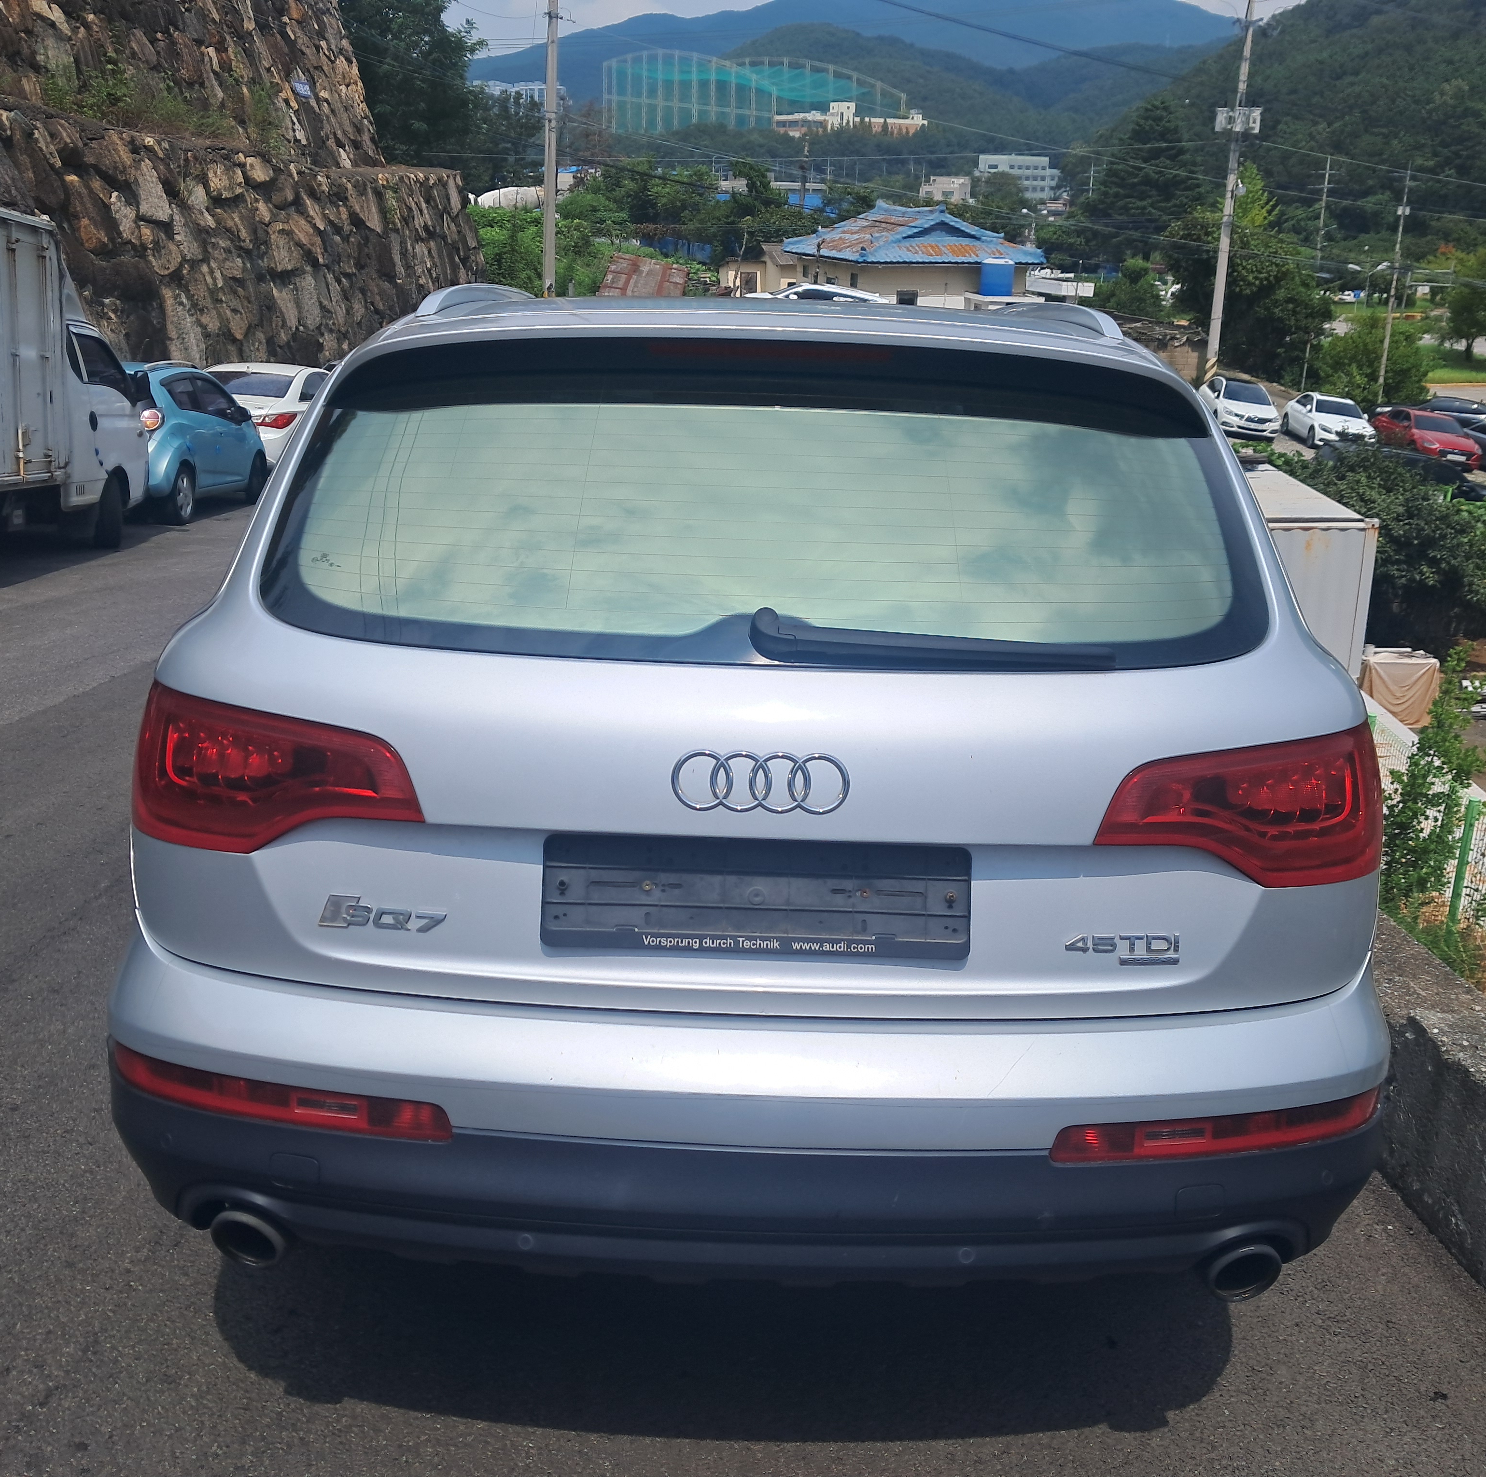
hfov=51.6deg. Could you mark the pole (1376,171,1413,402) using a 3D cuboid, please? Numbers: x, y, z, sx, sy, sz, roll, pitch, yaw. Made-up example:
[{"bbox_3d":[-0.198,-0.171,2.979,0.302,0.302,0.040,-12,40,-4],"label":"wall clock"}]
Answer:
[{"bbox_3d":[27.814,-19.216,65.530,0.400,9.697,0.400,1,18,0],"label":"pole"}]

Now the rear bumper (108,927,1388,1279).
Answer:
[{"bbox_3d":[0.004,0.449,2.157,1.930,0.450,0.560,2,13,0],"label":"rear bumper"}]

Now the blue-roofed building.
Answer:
[{"bbox_3d":[6.832,-19.298,63.224,7.766,5.118,8.870,-4,19,-17],"label":"blue-roofed building"}]

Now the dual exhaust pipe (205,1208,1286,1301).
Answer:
[{"bbox_3d":[0.008,0.700,2.183,1.490,0.095,0.160,2,13,0],"label":"dual exhaust pipe"}]

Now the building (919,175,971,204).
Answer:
[{"bbox_3d":[42.147,-113.462,324.000,10.000,8.000,9.000,0,18,-5],"label":"building"}]

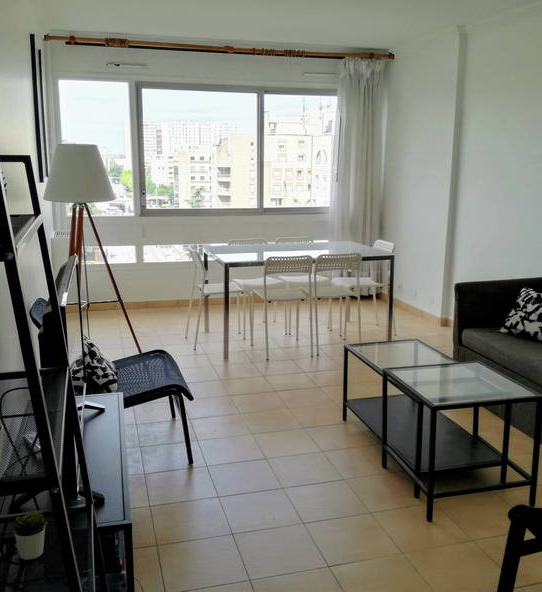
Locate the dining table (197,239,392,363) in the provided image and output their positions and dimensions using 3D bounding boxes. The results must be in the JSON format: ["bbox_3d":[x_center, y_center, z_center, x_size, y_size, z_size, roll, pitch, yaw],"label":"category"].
[{"bbox_3d":[0.197,0.006,5.090,1.360,0.740,0.855,-3,12,-15],"label":"dining table"}]

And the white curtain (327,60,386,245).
[{"bbox_3d":[0.927,-1.194,6.456,0.600,2.460,0.160,-3,12,-15],"label":"white curtain"}]

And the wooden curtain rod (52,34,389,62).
[{"bbox_3d":[-0.366,-2.353,5.866,3.378,0.065,0.085,-3,12,-15],"label":"wooden curtain rod"}]

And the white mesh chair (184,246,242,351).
[{"bbox_3d":[-0.439,-0.001,5.036,0.480,0.775,0.400,-4,13,-17],"label":"white mesh chair"}]

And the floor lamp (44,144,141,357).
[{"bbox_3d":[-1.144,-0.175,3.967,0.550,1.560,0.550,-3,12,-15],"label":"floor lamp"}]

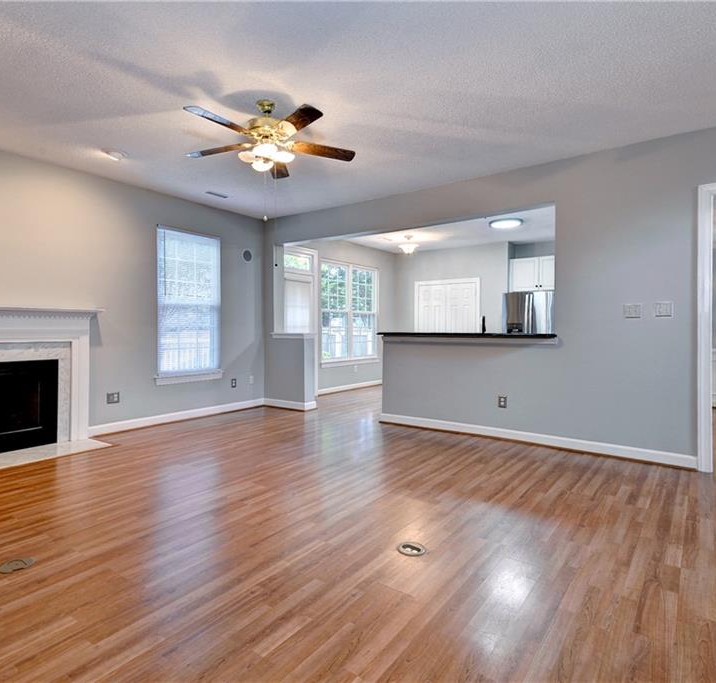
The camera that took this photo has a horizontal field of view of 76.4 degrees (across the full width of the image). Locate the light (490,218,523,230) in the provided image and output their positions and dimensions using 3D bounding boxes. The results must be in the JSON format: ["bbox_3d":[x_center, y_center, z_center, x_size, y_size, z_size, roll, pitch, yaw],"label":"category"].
[{"bbox_3d":[2.197,-1.756,6.796,0.490,0.045,0.490,1,2,37],"label":"light"}]

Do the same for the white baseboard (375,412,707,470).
[{"bbox_3d":[1.508,0.965,4.615,3.070,0.100,0.020,1,2,37],"label":"white baseboard"}]

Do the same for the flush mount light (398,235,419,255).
[{"bbox_3d":[0.868,-1.653,7.811,0.350,0.300,0.350,0,1,0],"label":"flush mount light"}]

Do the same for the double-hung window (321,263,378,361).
[{"bbox_3d":[-0.138,-0.529,8.429,0.100,1.785,1.670,1,2,37],"label":"double-hung window"}]

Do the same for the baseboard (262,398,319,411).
[{"bbox_3d":[-0.995,0.913,6.628,0.770,0.110,0.260,1,2,37],"label":"baseboard"}]

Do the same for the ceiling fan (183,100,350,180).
[{"bbox_3d":[-0.649,-1.460,3.211,1.300,0.460,1.300,1,2,37],"label":"ceiling fan"}]

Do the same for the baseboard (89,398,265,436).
[{"bbox_3d":[-2.098,0.940,5.754,0.020,0.100,2.420,1,2,37],"label":"baseboard"}]

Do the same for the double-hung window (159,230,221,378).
[{"bbox_3d":[-2.119,-0.443,5.744,0.100,1.845,0.885,1,2,37],"label":"double-hung window"}]

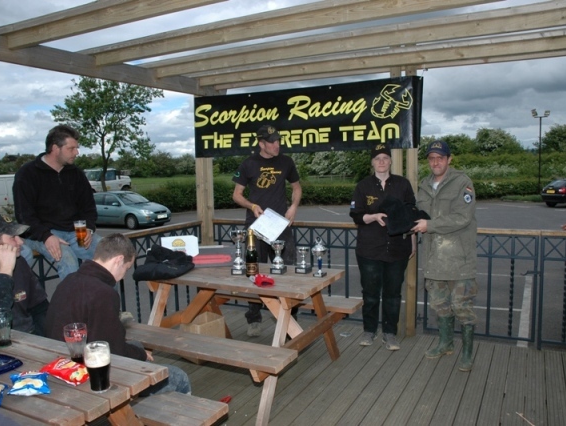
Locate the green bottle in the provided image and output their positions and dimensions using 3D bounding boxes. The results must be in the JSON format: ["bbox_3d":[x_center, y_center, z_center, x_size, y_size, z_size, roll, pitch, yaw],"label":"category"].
[{"bbox_3d":[-0.214,0.276,3.342,0.086,0.324,0.086,-1,5,0],"label":"green bottle"}]

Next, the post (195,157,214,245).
[{"bbox_3d":[-0.793,-0.067,4.887,0.130,2.280,0.130,2,6,25],"label":"post"}]

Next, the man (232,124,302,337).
[{"bbox_3d":[-0.159,0.172,4.353,0.620,1.880,0.420,-1,4,-3],"label":"man"}]

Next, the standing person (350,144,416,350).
[{"bbox_3d":[0.846,0.280,4.054,0.540,1.690,0.440,0,4,7],"label":"standing person"}]

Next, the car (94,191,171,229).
[{"bbox_3d":[-6.561,-0.181,19.669,4.150,1.450,1.720,2,6,28],"label":"car"}]

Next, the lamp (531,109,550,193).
[{"bbox_3d":[20.241,-4.907,37.706,1.300,6.750,0.500,1,5,20],"label":"lamp"}]

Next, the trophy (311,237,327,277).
[{"bbox_3d":[0.253,0.301,3.336,0.100,0.264,0.095,2,6,28],"label":"trophy"}]

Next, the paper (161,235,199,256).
[{"bbox_3d":[-0.801,0.274,3.750,0.290,0.190,0.020,-1,-10,-12],"label":"paper"}]

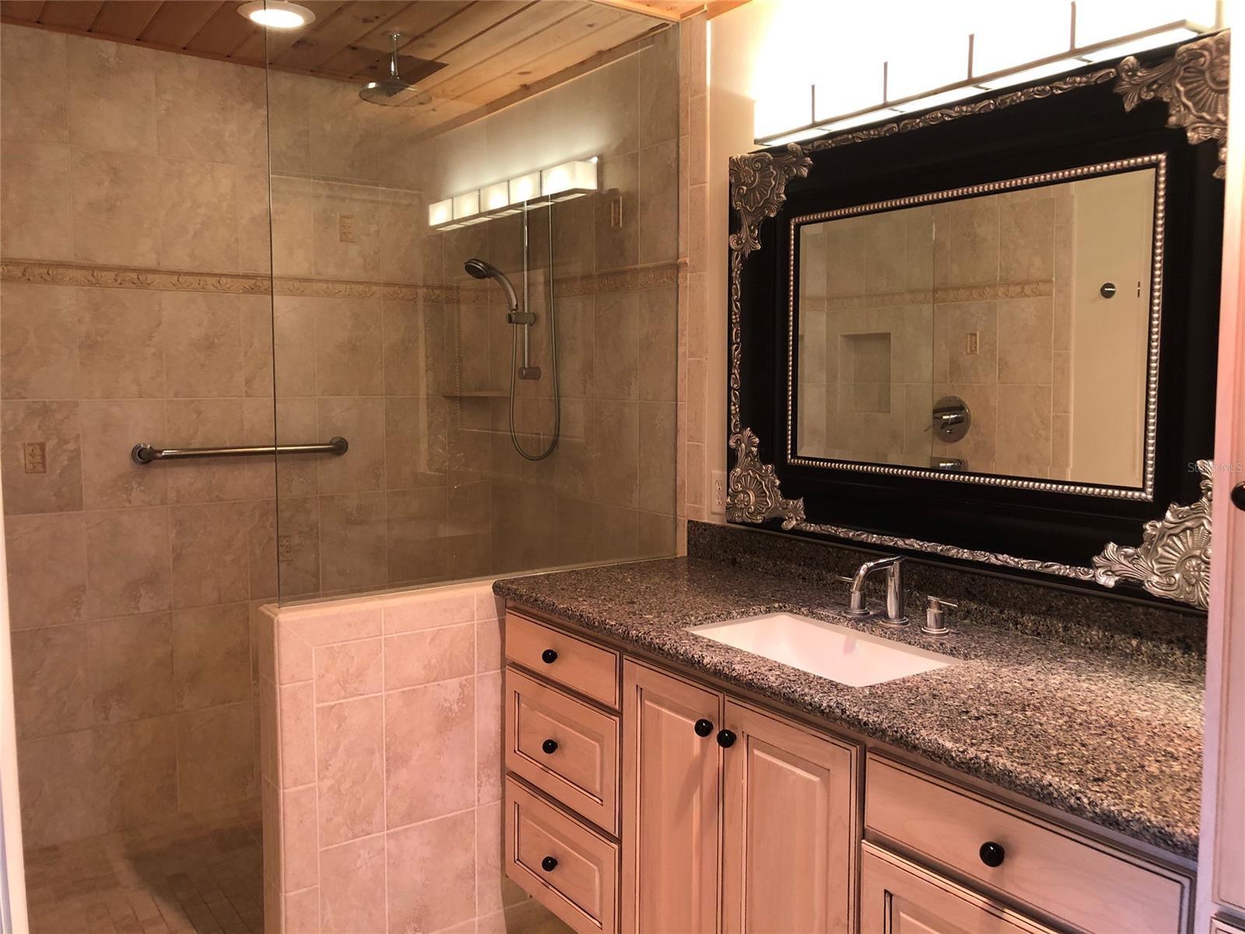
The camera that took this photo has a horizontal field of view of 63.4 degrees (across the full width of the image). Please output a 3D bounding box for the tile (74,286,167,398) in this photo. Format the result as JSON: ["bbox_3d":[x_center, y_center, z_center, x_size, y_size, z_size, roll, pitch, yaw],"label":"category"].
[{"bbox_3d":[-1.584,-0.389,3.175,0.245,0.344,0.010,-3,6,-35],"label":"tile"}]

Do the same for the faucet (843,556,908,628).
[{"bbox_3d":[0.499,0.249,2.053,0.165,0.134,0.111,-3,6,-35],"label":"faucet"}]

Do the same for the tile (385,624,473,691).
[{"bbox_3d":[-0.481,0.476,2.517,0.245,0.135,0.010,-3,6,-35],"label":"tile"}]

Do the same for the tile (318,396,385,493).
[{"bbox_3d":[-0.929,-0.073,3.454,0.233,0.329,0.012,-3,6,-35],"label":"tile"}]

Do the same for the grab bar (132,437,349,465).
[{"bbox_3d":[-1.191,-0.054,3.218,0.673,0.062,0.071,-3,6,-35],"label":"grab bar"}]

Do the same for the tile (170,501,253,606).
[{"bbox_3d":[-1.384,0.295,3.378,0.245,0.347,0.010,-3,6,-35],"label":"tile"}]

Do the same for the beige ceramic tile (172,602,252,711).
[{"bbox_3d":[-1.385,0.644,3.409,0.245,0.347,0.010,-3,6,-35],"label":"beige ceramic tile"}]

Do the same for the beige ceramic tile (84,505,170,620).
[{"bbox_3d":[-1.586,0.307,3.235,0.245,0.347,0.010,-3,6,-35],"label":"beige ceramic tile"}]

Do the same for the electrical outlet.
[{"bbox_3d":[0.278,0.071,2.863,0.008,0.121,0.076,-3,6,-35],"label":"electrical outlet"}]

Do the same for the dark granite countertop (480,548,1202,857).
[{"bbox_3d":[0.415,0.344,1.954,0.617,0.040,1.656,-3,6,-35],"label":"dark granite countertop"}]

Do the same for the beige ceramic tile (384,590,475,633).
[{"bbox_3d":[-0.453,0.340,2.362,0.233,0.079,0.012,-3,6,-35],"label":"beige ceramic tile"}]

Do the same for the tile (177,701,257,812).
[{"bbox_3d":[-1.386,0.992,3.439,0.245,0.347,0.010,-3,6,-35],"label":"tile"}]

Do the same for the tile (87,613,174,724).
[{"bbox_3d":[-1.508,0.621,3.106,0.233,0.329,0.012,-3,6,-35],"label":"tile"}]

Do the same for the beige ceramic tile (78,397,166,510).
[{"bbox_3d":[-1.505,-0.040,3.047,0.233,0.329,0.012,-3,6,-35],"label":"beige ceramic tile"}]

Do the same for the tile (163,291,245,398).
[{"bbox_3d":[-1.311,-0.381,3.153,0.233,0.329,0.012,-3,6,-35],"label":"tile"}]

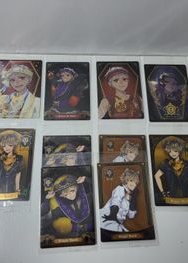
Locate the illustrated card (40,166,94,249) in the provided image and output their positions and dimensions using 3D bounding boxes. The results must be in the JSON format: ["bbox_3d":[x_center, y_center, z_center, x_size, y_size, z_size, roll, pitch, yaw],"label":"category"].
[{"bbox_3d":[-0.030,0.082,0.295,0.059,0.002,0.086,-2,69,-4],"label":"illustrated card"}]

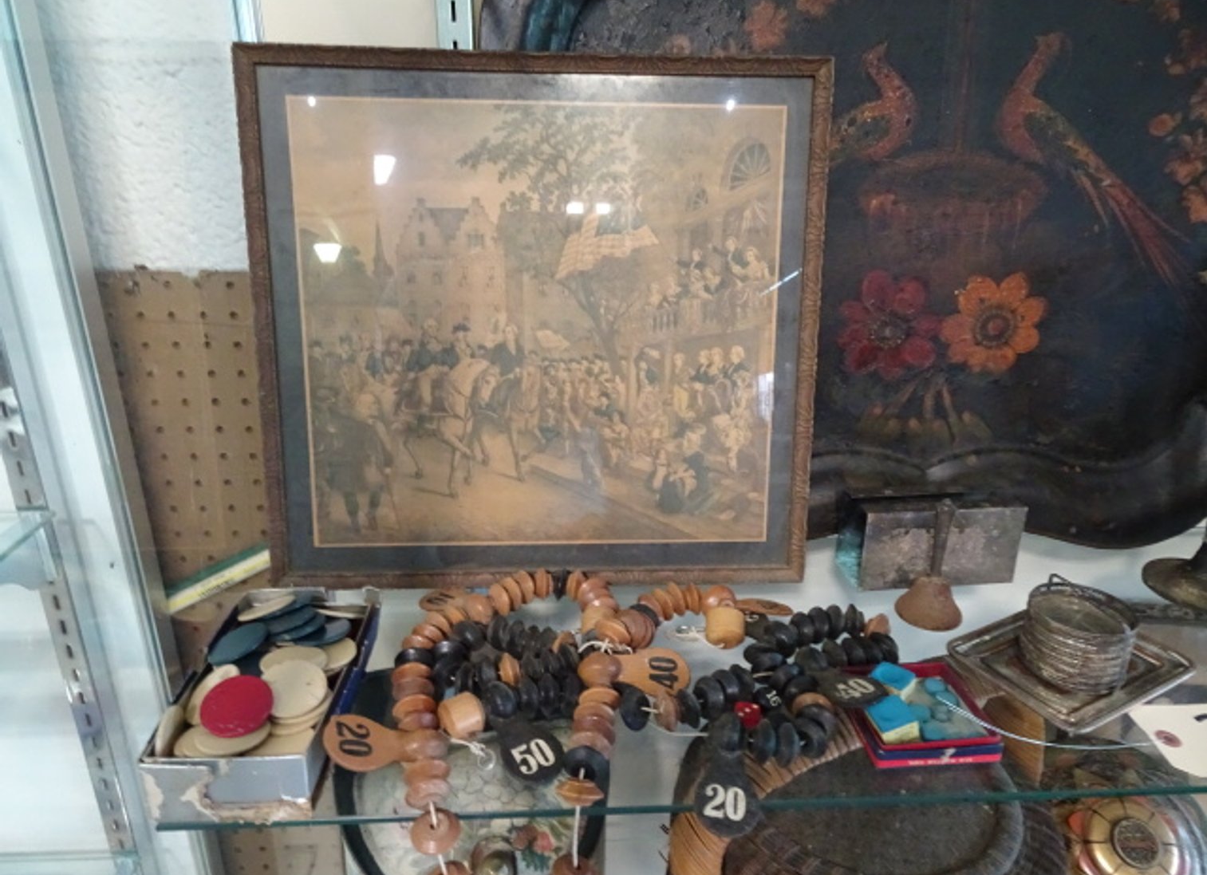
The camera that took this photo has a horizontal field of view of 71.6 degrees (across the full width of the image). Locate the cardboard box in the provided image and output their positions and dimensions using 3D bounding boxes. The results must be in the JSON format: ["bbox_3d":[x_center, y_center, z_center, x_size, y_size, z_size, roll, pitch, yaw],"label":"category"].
[{"bbox_3d":[-0.203,0.159,0.523,0.086,0.044,0.164,0,22,-3],"label":"cardboard box"}]

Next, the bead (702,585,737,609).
[{"bbox_3d":[0.090,0.125,0.644,0.027,0.024,0.025,0,22,-3],"label":"bead"}]

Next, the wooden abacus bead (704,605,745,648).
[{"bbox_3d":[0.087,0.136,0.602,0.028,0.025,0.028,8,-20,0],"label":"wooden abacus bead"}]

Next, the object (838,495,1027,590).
[{"bbox_3d":[0.274,0.084,0.700,0.131,0.067,0.045,-1,22,-6],"label":"object"}]

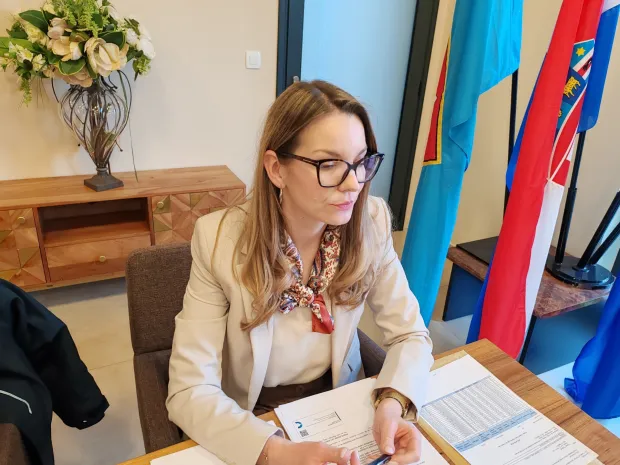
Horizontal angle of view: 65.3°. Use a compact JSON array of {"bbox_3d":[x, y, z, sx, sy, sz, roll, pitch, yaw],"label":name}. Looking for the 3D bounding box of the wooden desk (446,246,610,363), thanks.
[{"bbox_3d":[1.032,0.336,2.359,0.580,0.395,0.590,-9,28,-25],"label":"wooden desk"}]

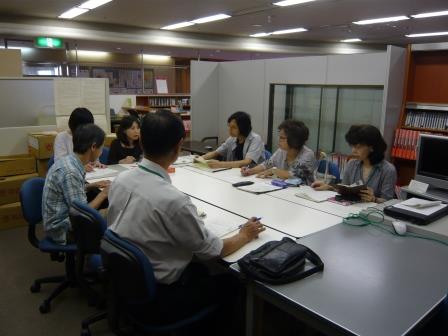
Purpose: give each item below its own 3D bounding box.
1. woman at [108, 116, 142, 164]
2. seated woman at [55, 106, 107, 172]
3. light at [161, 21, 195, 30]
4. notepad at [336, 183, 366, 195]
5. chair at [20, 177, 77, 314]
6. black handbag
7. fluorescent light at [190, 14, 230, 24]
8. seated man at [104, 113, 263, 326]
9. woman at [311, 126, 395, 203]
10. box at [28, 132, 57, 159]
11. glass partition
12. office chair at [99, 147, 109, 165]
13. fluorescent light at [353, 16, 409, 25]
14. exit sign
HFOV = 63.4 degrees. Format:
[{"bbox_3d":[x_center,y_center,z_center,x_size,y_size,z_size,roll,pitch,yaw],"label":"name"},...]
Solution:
[{"bbox_3d":[-0.992,0.028,3.902,0.470,1.180,0.620,-9,16,-34],"label":"woman"},{"bbox_3d":[-1.213,0.130,3.108,0.580,1.240,0.470,-11,17,-40],"label":"seated woman"},{"bbox_3d":[-1.096,-3.367,8.580,0.280,0.070,1.210,-11,17,-38],"label":"light"},{"bbox_3d":[0.862,0.146,2.470,0.220,0.040,0.140,5,-31,20],"label":"notepad"},{"bbox_3d":[-1.080,0.470,2.530,0.590,0.840,0.560,-3,14,-16],"label":"chair"},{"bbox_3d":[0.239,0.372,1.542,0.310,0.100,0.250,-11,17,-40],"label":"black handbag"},{"bbox_3d":[-0.292,-3.188,7.707,0.300,0.070,1.240,-9,16,-37],"label":"fluorescent light"},{"bbox_3d":[-0.181,0.411,1.831,0.560,1.380,0.840,13,18,43],"label":"seated man"},{"bbox_3d":[0.984,0.291,2.693,0.520,1.210,0.660,12,18,42],"label":"woman"},{"bbox_3d":[-1.962,-0.260,4.076,0.290,0.240,0.360,-11,17,-40],"label":"box"},{"bbox_3d":[1.068,-0.532,4.155,0.080,0.840,1.520,-11,17,-38],"label":"glass partition"},{"bbox_3d":[-1.057,0.172,3.820,0.560,0.840,0.580,-11,17,-40],"label":"office chair"},{"bbox_3d":[3.324,-3.147,7.679,0.300,0.070,1.220,-9,16,-37],"label":"fluorescent light"},{"bbox_3d":[-3.697,-2.651,7.694,0.570,0.220,0.100,-11,17,-38],"label":"exit sign"}]

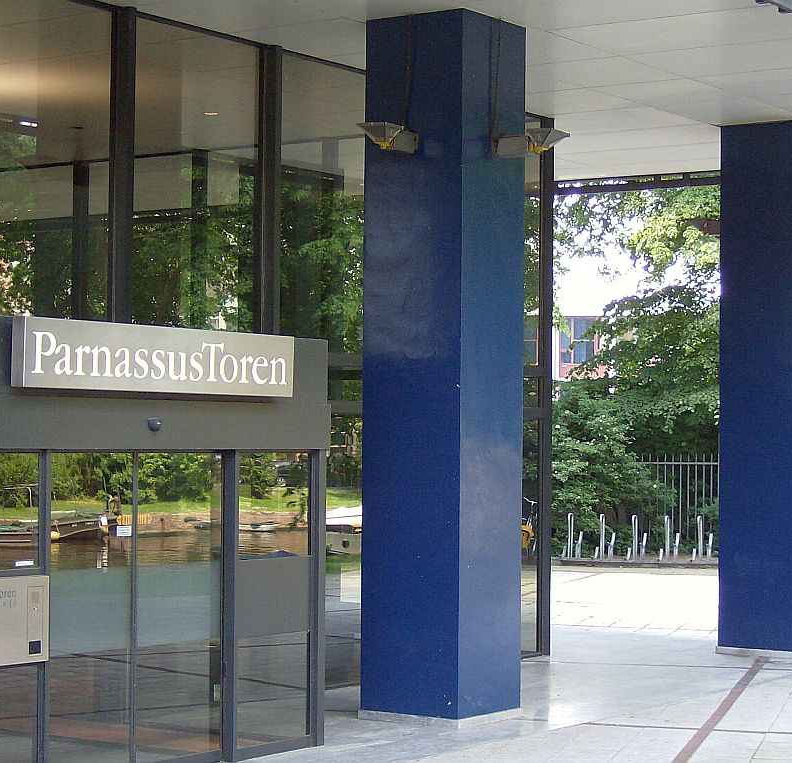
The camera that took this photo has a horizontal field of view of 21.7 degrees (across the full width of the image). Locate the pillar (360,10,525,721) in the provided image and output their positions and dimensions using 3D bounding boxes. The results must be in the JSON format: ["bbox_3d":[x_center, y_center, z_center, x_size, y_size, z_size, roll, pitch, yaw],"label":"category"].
[{"bbox_3d":[0.378,-0.128,16.309,0.906,5.400,0.906,-1,-2,34],"label":"pillar"}]

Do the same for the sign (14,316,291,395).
[{"bbox_3d":[-1.489,-0.136,13.218,0.115,0.411,2.598,-1,-2,34],"label":"sign"}]

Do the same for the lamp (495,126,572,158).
[{"bbox_3d":[1.042,-1.835,16.001,0.567,0.196,0.243,-1,-2,34],"label":"lamp"}]

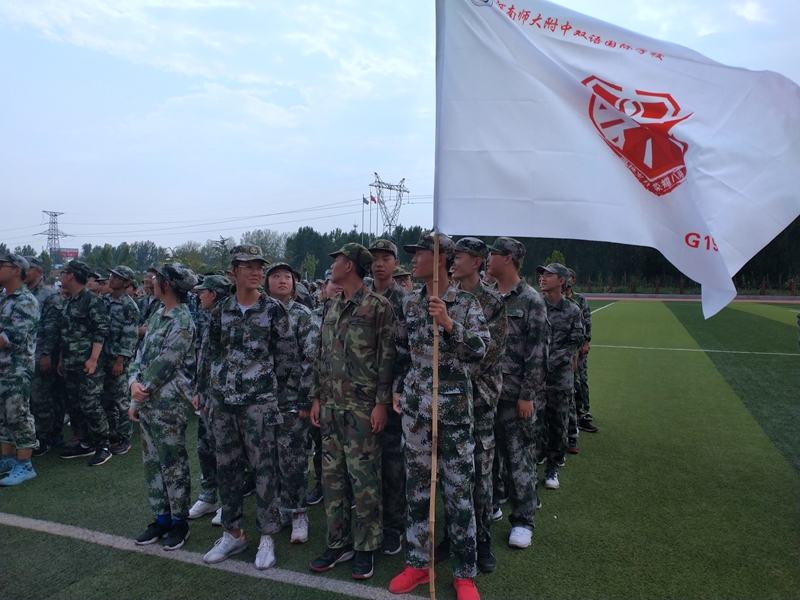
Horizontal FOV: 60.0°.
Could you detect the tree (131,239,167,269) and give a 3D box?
[{"bbox_3d":[-37.364,-5.026,103.000,5.300,7.480,5.200,1,1,0],"label":"tree"}]

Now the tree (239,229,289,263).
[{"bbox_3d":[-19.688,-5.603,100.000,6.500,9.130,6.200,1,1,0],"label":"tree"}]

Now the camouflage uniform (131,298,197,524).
[{"bbox_3d":[-1.405,0.659,4.101,0.430,1.290,0.340,1,2,34],"label":"camouflage uniform"}]

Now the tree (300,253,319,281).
[{"bbox_3d":[-11.487,-3.318,88.000,2.400,5.300,2.300,1,1,0],"label":"tree"}]

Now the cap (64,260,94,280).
[{"bbox_3d":[-2.746,-0.255,5.930,0.250,0.145,0.185,5,0,-6],"label":"cap"}]

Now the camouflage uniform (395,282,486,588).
[{"bbox_3d":[0.203,0.645,3.400,0.490,1.470,0.380,1,1,8],"label":"camouflage uniform"}]

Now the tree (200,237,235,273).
[{"bbox_3d":[-19.742,-3.623,75.000,3.700,6.600,3.700,1,1,0],"label":"tree"}]

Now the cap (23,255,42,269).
[{"bbox_3d":[-3.298,-0.340,6.204,0.190,0.130,0.250,2,2,41],"label":"cap"}]

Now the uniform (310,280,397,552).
[{"bbox_3d":[-0.256,0.632,3.740,0.490,1.470,0.320,1,1,20],"label":"uniform"}]

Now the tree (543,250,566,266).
[{"bbox_3d":[19.962,-3.367,89.000,2.800,5.980,2.700,1,1,0],"label":"tree"}]

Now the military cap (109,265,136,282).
[{"bbox_3d":[-2.531,-0.242,6.325,0.180,0.140,0.250,2,-8,36],"label":"military cap"}]

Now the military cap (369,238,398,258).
[{"bbox_3d":[-0.093,-0.297,3.920,0.170,0.115,0.240,1,1,14],"label":"military cap"}]

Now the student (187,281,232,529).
[{"bbox_3d":[-1.216,0.610,4.520,0.430,1.560,0.340,1,1,32],"label":"student"}]

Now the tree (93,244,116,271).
[{"bbox_3d":[-38.947,-4.202,92.000,2.900,6.330,2.800,1,1,0],"label":"tree"}]

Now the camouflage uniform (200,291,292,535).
[{"bbox_3d":[-0.847,0.628,3.850,0.510,1.360,0.320,1,1,13],"label":"camouflage uniform"}]

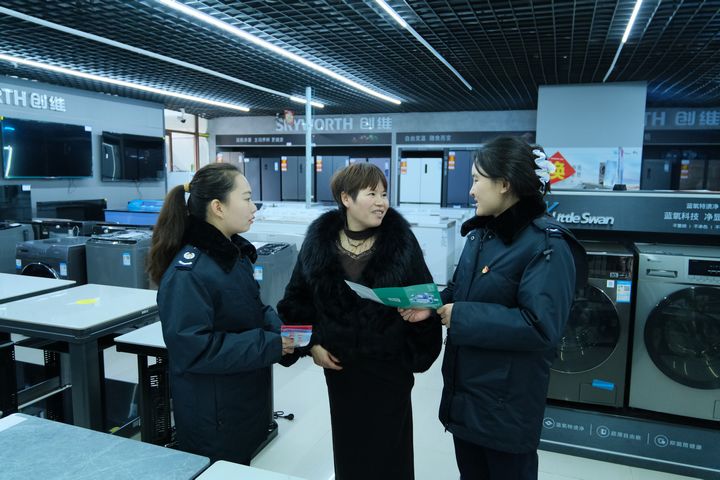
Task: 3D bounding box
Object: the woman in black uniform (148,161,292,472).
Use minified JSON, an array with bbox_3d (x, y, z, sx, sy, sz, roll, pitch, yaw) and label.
[{"bbox_3d":[-0.476,0.540,1.790,0.450,1.610,0.470,3,8,20],"label":"woman in black uniform"}]

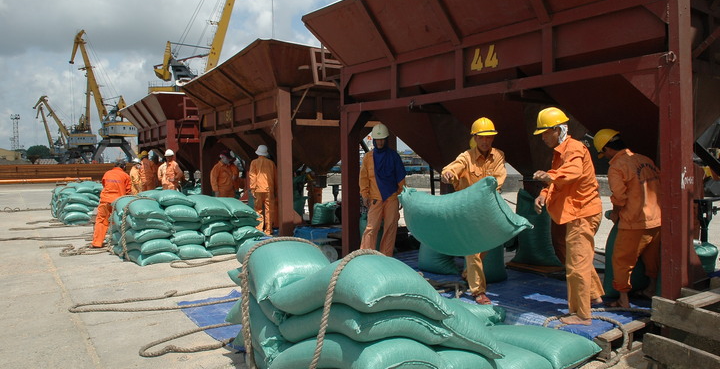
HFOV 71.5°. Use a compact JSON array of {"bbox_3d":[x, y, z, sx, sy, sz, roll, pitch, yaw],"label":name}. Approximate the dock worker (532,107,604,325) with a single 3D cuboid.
[{"bbox_3d":[1.653,0.218,3.980,0.550,1.650,0.490,-1,3,3],"label":"dock worker"}]

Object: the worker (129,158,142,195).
[{"bbox_3d":[-5.384,0.141,12.038,0.420,1.580,0.480,0,3,19],"label":"worker"}]

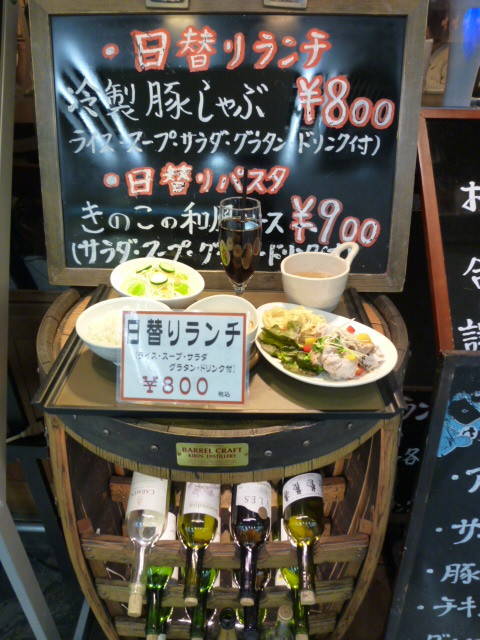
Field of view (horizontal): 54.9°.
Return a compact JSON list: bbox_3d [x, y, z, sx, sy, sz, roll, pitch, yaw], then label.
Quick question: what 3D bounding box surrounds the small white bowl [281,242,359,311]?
[{"bbox_3d":[0.129,-0.067,0.749,0.131,0.082,0.108,-19,37,-28],"label":"small white bowl"}]

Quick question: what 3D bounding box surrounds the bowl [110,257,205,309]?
[{"bbox_3d":[-0.132,-0.048,0.740,0.147,0.056,0.147,4,32,-2],"label":"bowl"}]

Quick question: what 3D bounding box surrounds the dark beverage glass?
[{"bbox_3d":[0.000,-0.087,0.690,0.063,0.177,0.063,1,32,1],"label":"dark beverage glass"}]

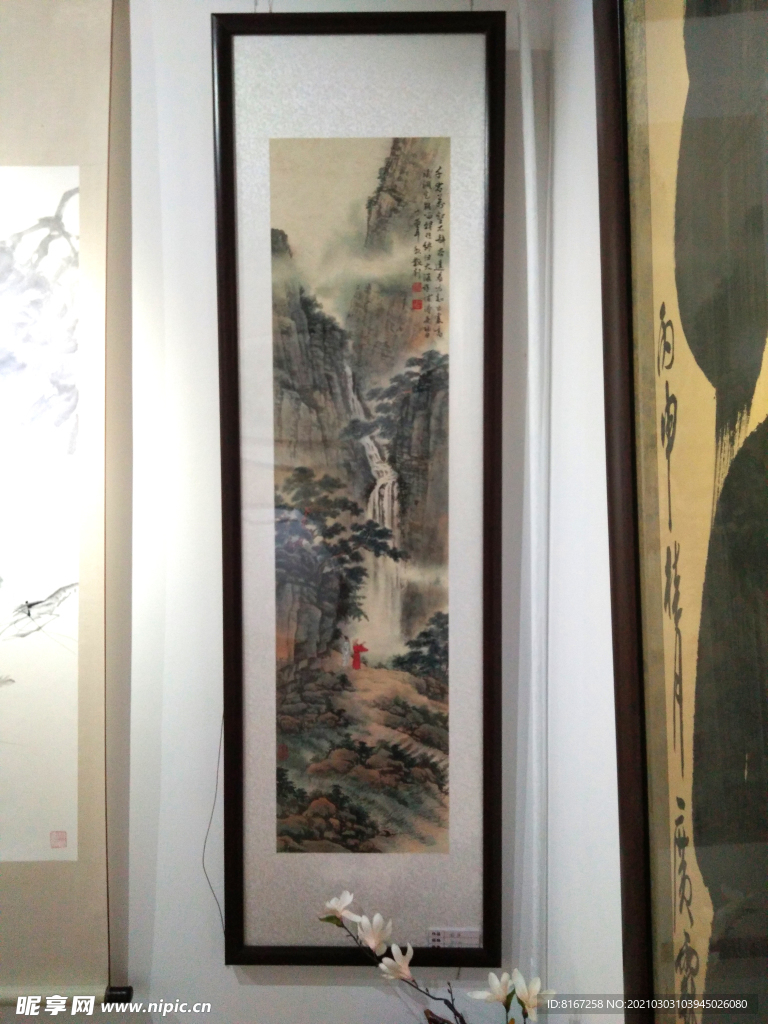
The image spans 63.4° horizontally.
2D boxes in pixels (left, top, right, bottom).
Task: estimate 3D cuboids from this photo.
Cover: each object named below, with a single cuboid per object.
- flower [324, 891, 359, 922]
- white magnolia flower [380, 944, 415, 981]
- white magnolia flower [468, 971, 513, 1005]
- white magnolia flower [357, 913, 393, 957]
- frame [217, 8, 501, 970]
[{"bbox_3d":[-0.078,0.721,1.135,0.064,0.050,0.056,0,1,0],"label":"flower"},{"bbox_3d":[0.022,0.810,1.120,0.065,0.058,0.058,0,1,0],"label":"white magnolia flower"},{"bbox_3d":[0.185,0.827,1.080,0.075,0.051,0.060,0,1,0],"label":"white magnolia flower"},{"bbox_3d":[-0.017,0.769,1.130,0.065,0.067,0.060,0,1,0],"label":"white magnolia flower"},{"bbox_3d":[-0.045,-0.015,1.212,0.552,1.845,0.035,0,2,1],"label":"frame"}]

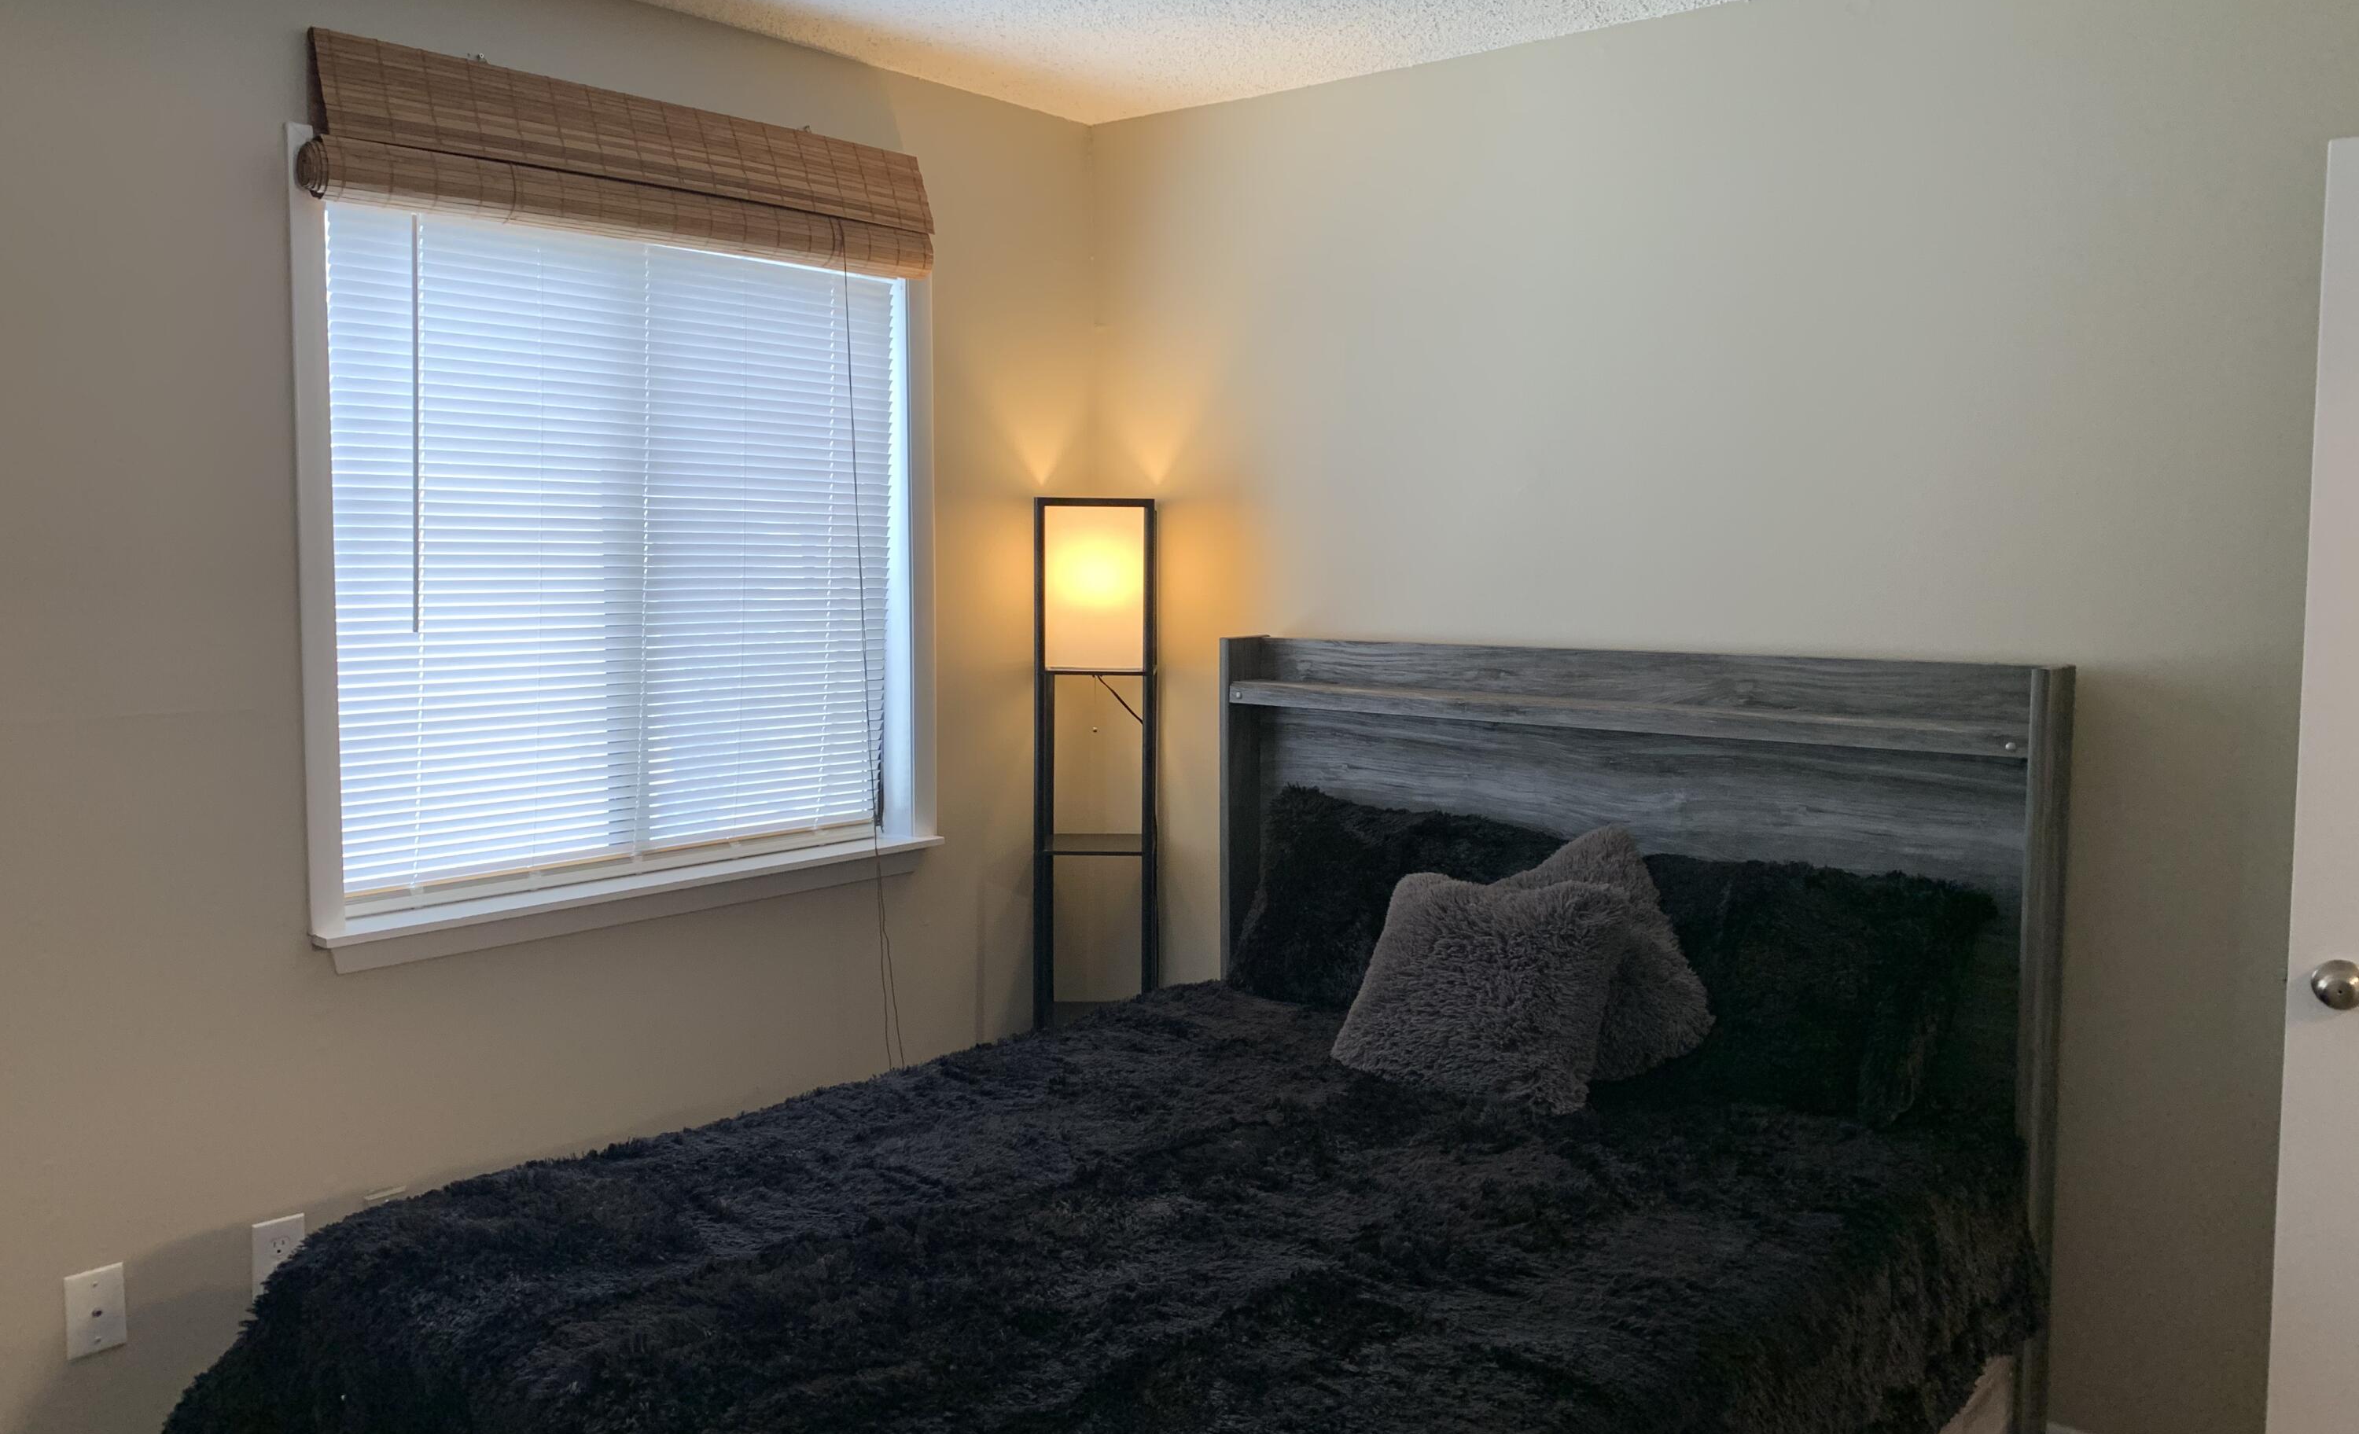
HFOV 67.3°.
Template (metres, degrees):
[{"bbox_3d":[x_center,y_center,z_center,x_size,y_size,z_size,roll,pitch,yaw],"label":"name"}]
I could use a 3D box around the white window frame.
[{"bbox_3d":[-0.945,-0.285,3.245,0.105,1.306,1.324,4,7,39],"label":"white window frame"}]

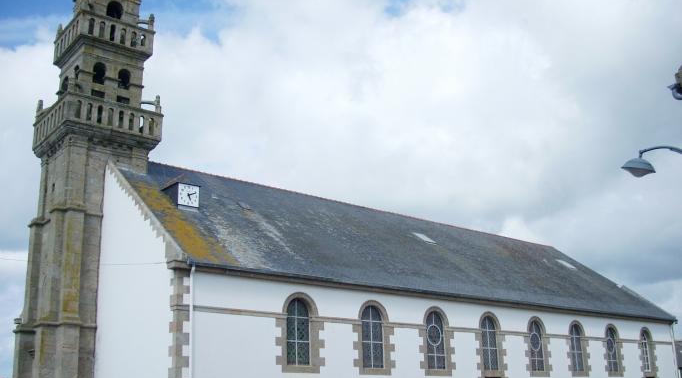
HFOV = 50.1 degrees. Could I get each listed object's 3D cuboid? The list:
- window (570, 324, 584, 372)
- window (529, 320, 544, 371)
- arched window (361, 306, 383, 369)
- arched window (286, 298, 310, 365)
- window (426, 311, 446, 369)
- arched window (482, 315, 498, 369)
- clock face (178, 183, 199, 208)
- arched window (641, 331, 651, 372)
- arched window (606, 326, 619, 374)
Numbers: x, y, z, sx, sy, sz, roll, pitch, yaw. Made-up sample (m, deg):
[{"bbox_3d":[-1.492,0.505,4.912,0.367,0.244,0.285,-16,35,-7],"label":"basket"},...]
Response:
[{"bbox_3d":[12.521,8.393,38.491,1.080,2.480,0.200,13,-22,-38],"label":"window"},{"bbox_3d":[10.237,8.171,37.957,1.170,2.650,0.250,13,-22,-38],"label":"window"},{"bbox_3d":[1.263,5.976,29.247,1.100,2.500,0.200,13,-22,-38],"label":"arched window"},{"bbox_3d":[-1.625,5.552,28.350,1.170,2.650,0.250,13,-22,-38],"label":"arched window"},{"bbox_3d":[4.159,6.563,31.591,1.100,2.480,0.200,13,-22,-38],"label":"window"},{"bbox_3d":[7.302,7.516,35.541,1.130,2.650,0.250,13,-22,-38],"label":"arched window"},{"bbox_3d":[-6.240,0.287,29.896,0.960,0.950,0.120,13,-22,-38],"label":"clock face"},{"bbox_3d":[18.106,9.640,43.260,1.050,2.420,0.200,13,-22,-38],"label":"arched window"},{"bbox_3d":[15.202,9.026,40.755,1.080,2.460,0.200,13,-22,-38],"label":"arched window"}]

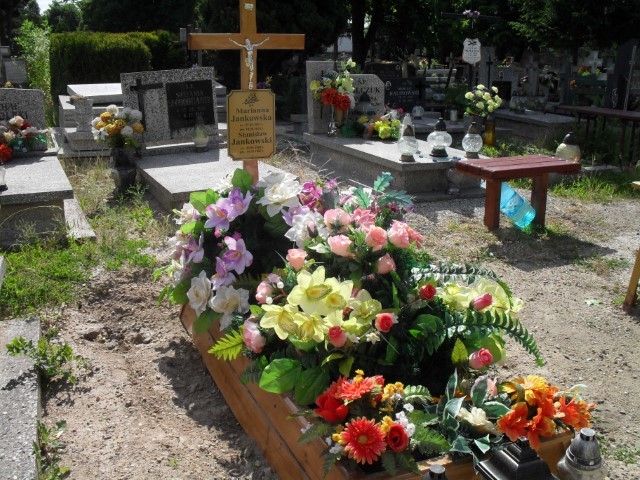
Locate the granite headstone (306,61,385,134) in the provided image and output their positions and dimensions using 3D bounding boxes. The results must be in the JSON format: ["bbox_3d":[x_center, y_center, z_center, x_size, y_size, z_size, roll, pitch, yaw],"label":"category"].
[{"bbox_3d":[0.306,-1.625,7.364,0.900,0.790,0.160,-7,18,-24],"label":"granite headstone"}]

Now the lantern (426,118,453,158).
[{"bbox_3d":[1.094,-0.945,5.870,0.235,0.350,0.235,0,17,0],"label":"lantern"}]

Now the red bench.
[{"bbox_3d":[1.442,-0.337,4.760,0.810,0.460,0.420,-7,18,-24],"label":"red bench"}]

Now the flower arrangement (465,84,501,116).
[{"bbox_3d":[1.920,-1.638,7.600,0.450,0.380,0.420,-7,18,-24],"label":"flower arrangement"}]

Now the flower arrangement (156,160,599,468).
[{"bbox_3d":[0.040,0.150,2.255,0.900,0.520,1.400,-7,18,-24],"label":"flower arrangement"}]

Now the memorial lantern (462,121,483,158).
[{"bbox_3d":[1.379,-0.908,5.804,0.180,0.320,0.180,-7,18,-24],"label":"memorial lantern"}]

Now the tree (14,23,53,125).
[{"bbox_3d":[-4.236,-2.455,9.600,0.650,1.650,0.650,-7,18,-24],"label":"tree"}]

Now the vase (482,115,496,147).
[{"bbox_3d":[2.004,-1.289,7.650,0.170,0.390,0.170,-7,18,-24],"label":"vase"}]

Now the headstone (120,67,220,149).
[{"bbox_3d":[-1.598,-1.396,6.903,0.950,0.800,0.130,-9,19,-23],"label":"headstone"}]

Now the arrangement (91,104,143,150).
[{"bbox_3d":[-1.706,-0.948,5.450,0.440,0.380,0.400,-7,18,-24],"label":"arrangement"}]

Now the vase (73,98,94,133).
[{"bbox_3d":[-2.741,-1.443,7.500,0.250,0.380,0.250,-7,18,-24],"label":"vase"}]

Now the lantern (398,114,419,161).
[{"bbox_3d":[0.784,-0.899,5.676,0.175,0.370,0.175,0,17,0],"label":"lantern"}]

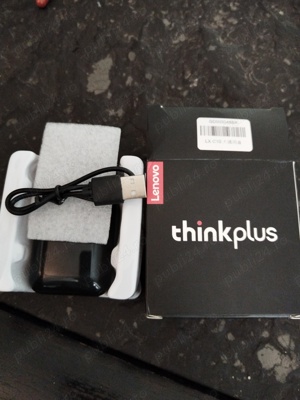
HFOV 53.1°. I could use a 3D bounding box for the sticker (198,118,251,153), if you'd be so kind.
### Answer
[{"bbox_3d":[0.042,-0.036,0.168,0.031,0.001,0.021,2,75,1],"label":"sticker"}]

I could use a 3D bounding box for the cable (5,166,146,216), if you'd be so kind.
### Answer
[{"bbox_3d":[-0.041,-0.005,0.164,0.075,0.011,0.021,-6,80,-1],"label":"cable"}]

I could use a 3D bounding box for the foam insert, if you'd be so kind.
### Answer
[{"bbox_3d":[-0.041,-0.010,0.169,0.043,0.003,0.067,5,80,1],"label":"foam insert"}]

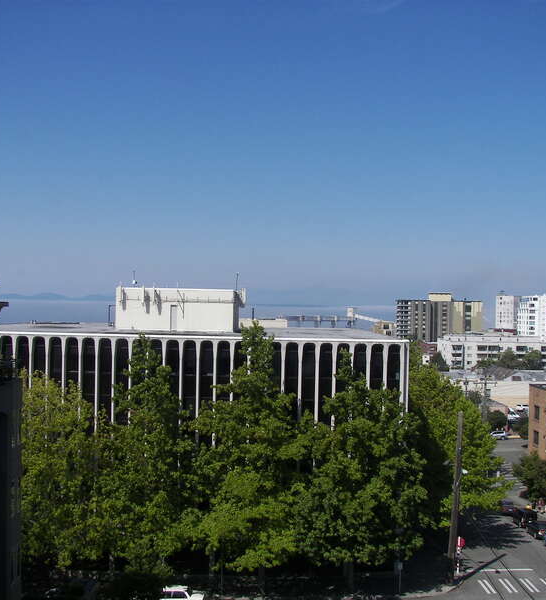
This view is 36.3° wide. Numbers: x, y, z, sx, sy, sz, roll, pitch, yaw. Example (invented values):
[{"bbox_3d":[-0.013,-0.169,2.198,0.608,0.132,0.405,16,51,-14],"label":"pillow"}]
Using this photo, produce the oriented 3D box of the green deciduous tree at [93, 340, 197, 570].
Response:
[{"bbox_3d":[-9.500,11.660,61.500,7.600,18.200,7.600,1,0,0],"label":"green deciduous tree"}]

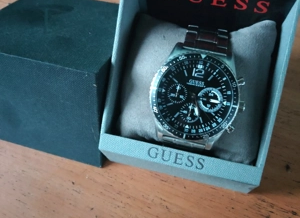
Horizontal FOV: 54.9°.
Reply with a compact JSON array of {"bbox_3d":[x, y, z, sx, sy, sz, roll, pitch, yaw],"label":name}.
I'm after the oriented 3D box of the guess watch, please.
[{"bbox_3d":[0.029,-0.014,0.175,0.049,0.066,0.055,12,14,5],"label":"guess watch"}]

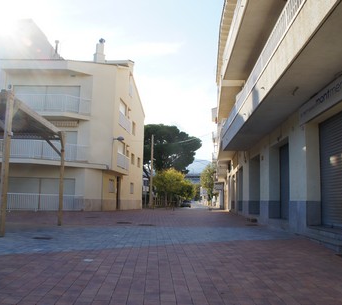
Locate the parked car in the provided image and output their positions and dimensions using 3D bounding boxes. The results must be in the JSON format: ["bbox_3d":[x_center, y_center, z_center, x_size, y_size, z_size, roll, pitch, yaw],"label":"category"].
[{"bbox_3d":[2.648,9.042,60.000,1.750,1.460,4.200,0,-8,6],"label":"parked car"}]

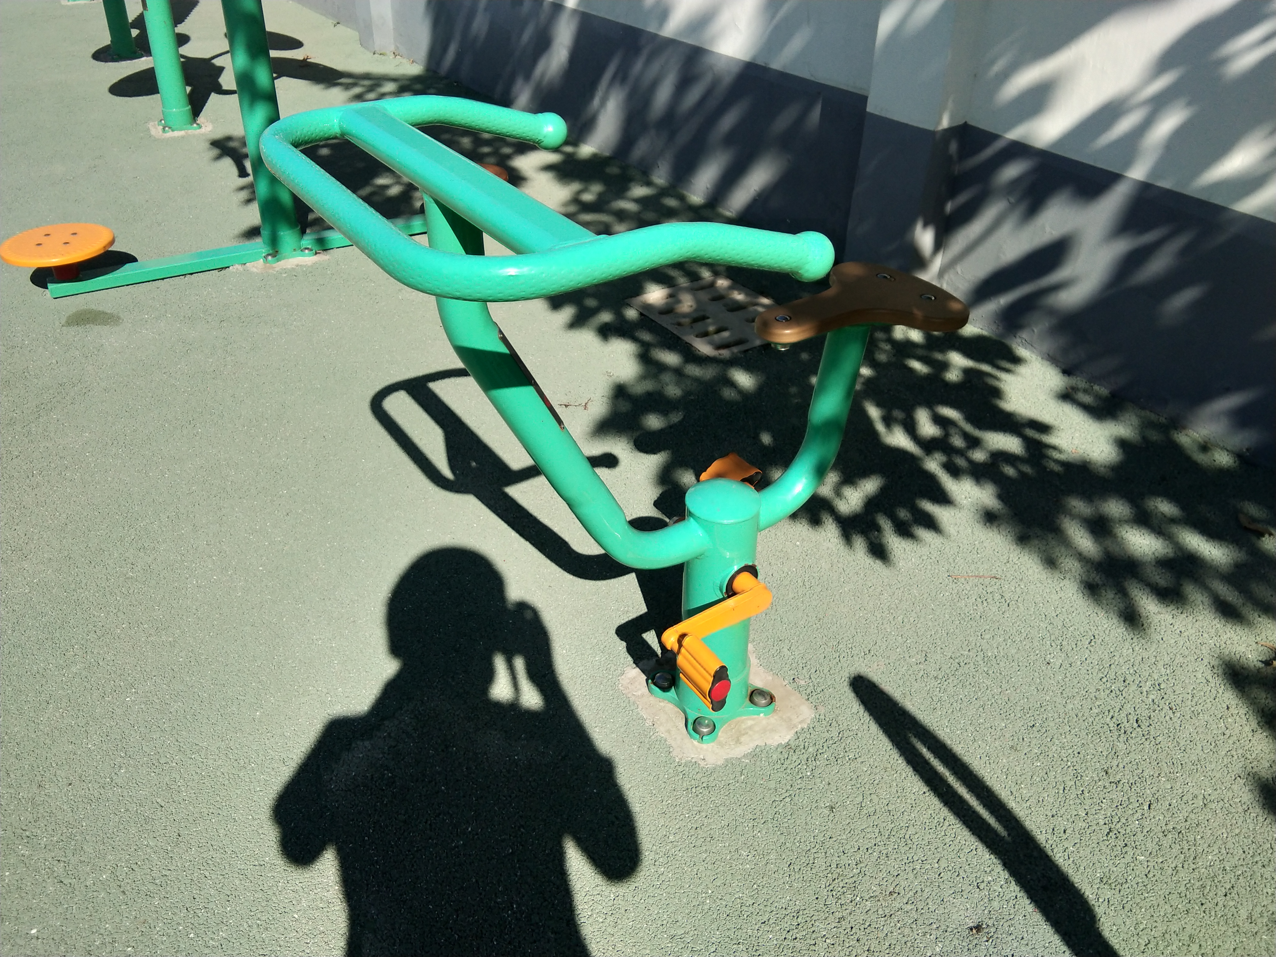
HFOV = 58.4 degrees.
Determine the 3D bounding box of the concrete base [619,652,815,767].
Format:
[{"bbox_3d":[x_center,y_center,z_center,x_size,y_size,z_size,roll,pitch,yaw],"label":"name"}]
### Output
[{"bbox_3d":[0.135,0.364,1.914,0.258,0.030,0.258,-16,35,-26],"label":"concrete base"}]

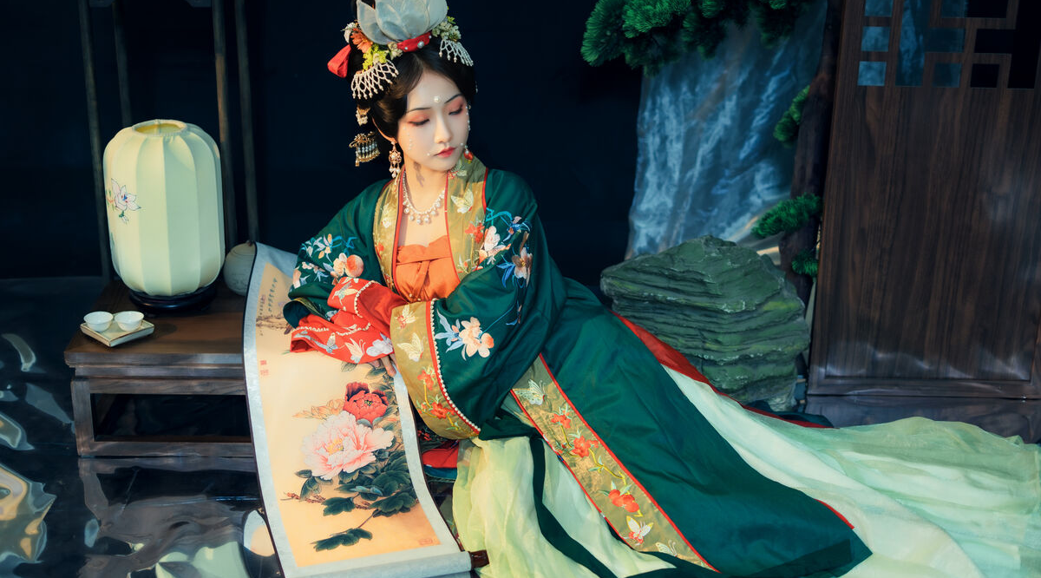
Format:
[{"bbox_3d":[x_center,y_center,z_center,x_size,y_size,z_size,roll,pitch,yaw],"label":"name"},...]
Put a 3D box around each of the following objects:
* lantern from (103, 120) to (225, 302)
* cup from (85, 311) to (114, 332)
[{"bbox_3d":[-0.726,-0.146,2.947,0.240,0.372,0.240,1,20,0],"label":"lantern"},{"bbox_3d":[-0.833,0.066,2.853,0.059,0.029,0.059,1,20,0],"label":"cup"}]

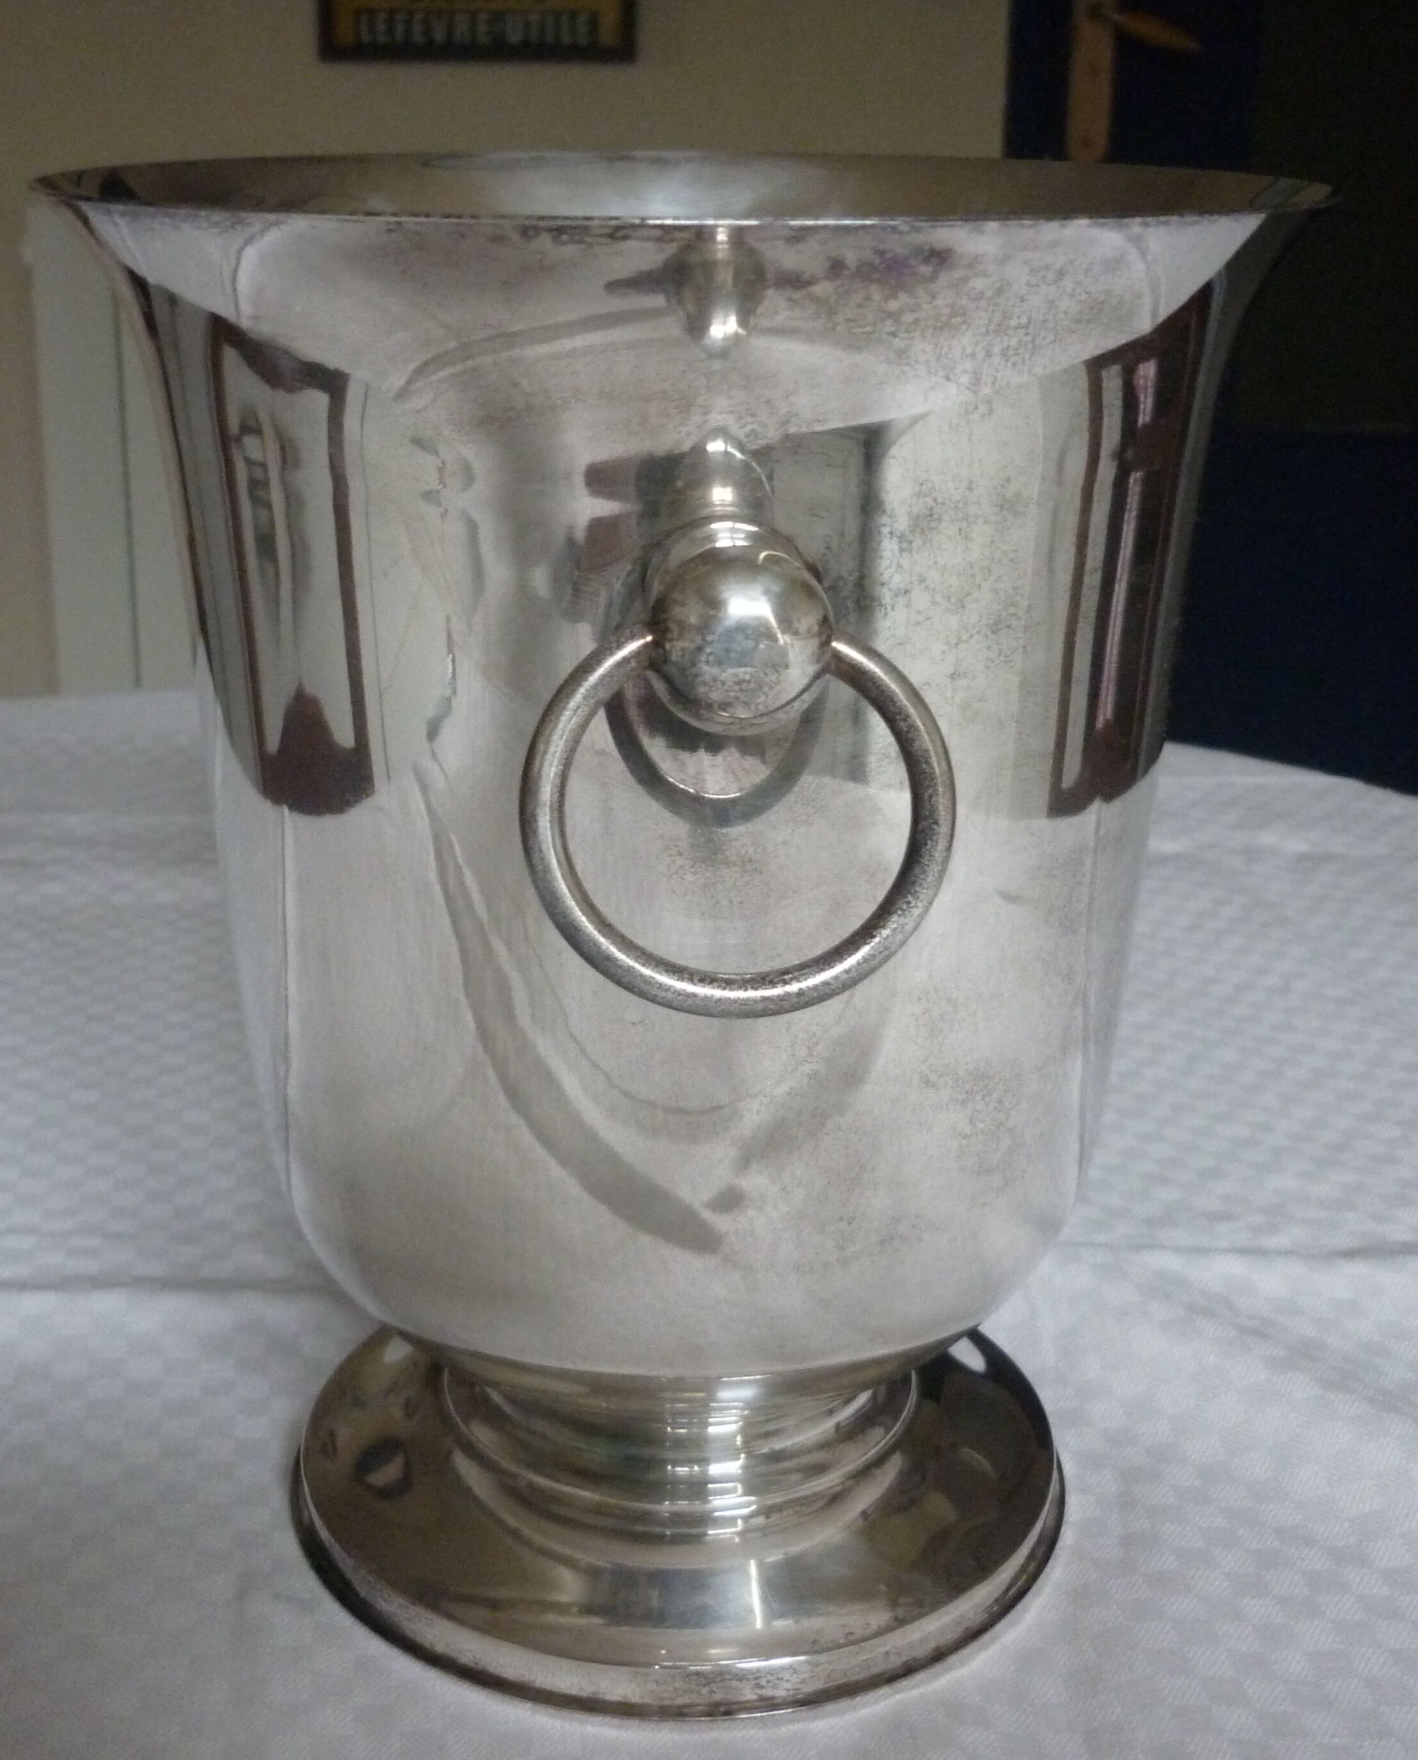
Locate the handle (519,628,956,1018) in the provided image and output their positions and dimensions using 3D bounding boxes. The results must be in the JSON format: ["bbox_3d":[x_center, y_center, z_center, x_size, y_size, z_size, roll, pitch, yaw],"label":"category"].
[{"bbox_3d":[0.004,-0.008,0.277,0.054,0.053,0.006,-1,20,-4],"label":"handle"}]

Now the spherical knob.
[{"bbox_3d":[0.004,-0.029,0.269,0.022,0.022,0.025,-1,20,-4],"label":"spherical knob"}]

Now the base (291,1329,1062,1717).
[{"bbox_3d":[-0.005,0.089,0.412,0.144,0.040,0.144,-1,20,-4],"label":"base"}]

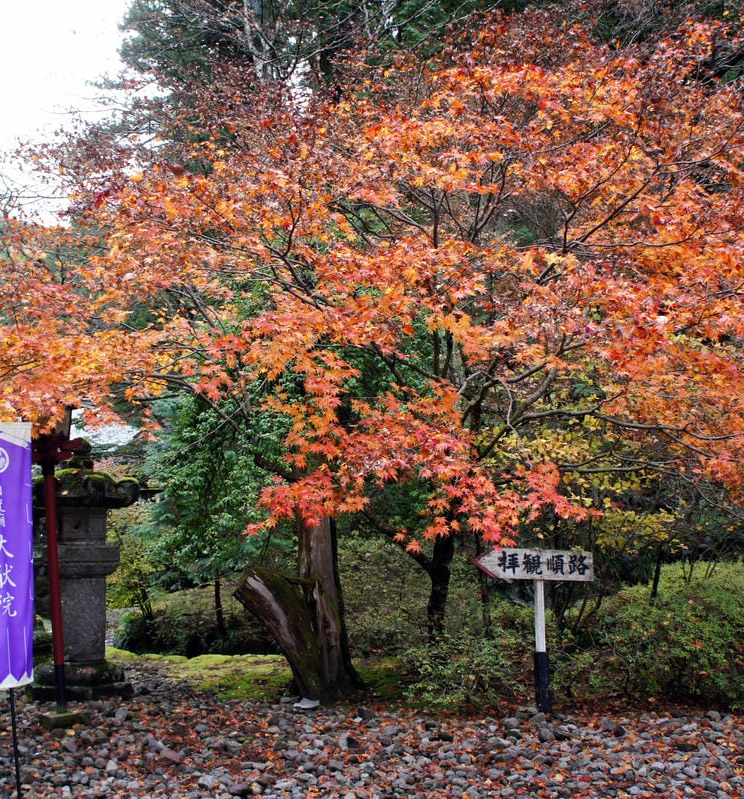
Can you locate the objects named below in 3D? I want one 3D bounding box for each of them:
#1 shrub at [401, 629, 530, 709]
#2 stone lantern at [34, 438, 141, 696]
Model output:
[{"bbox_3d":[0.865,2.532,8.609,1.150,0.627,0.950,-1,-8,0],"label":"shrub"},{"bbox_3d":[-2.993,1.702,9.379,1.100,2.579,1.100,4,-9,-32],"label":"stone lantern"}]

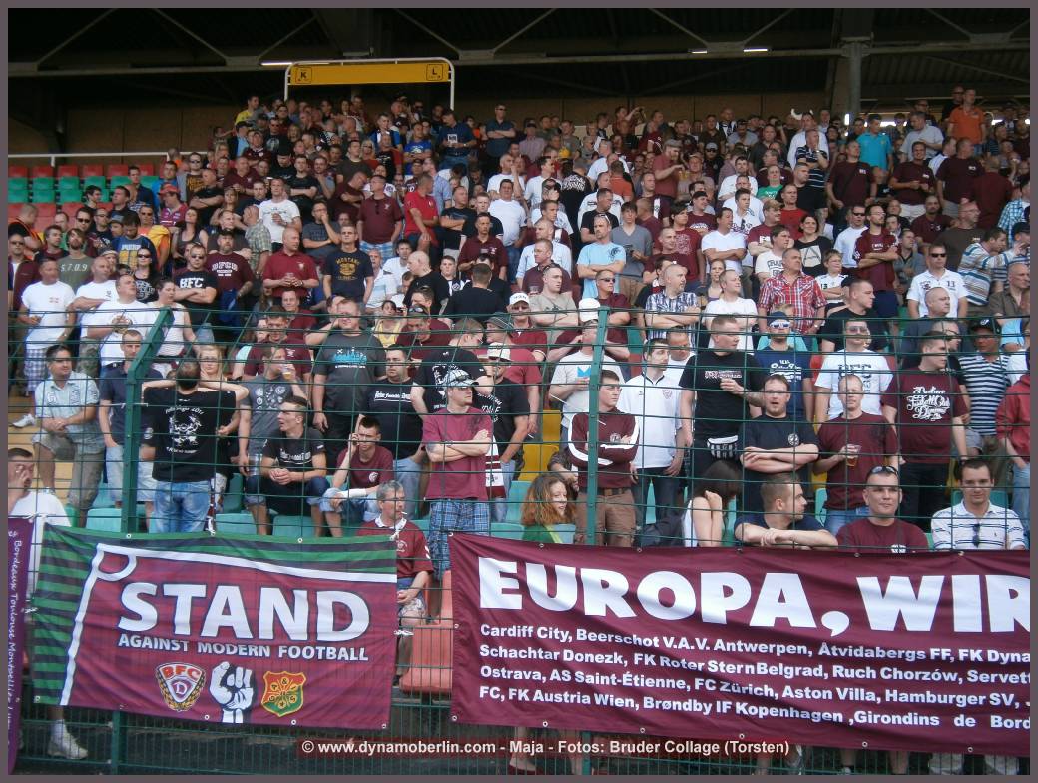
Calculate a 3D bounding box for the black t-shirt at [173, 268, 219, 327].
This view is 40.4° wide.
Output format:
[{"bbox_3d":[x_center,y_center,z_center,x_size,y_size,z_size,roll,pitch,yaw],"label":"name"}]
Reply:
[{"bbox_3d":[-3.058,-0.842,13.277,0.470,0.640,0.320,2,-4,-7],"label":"black t-shirt"}]

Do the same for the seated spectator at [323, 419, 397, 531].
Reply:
[{"bbox_3d":[-1.081,0.699,9.650,0.520,1.100,0.780,1,-4,8],"label":"seated spectator"}]

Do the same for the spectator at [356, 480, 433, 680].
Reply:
[{"bbox_3d":[-0.748,1.139,8.500,0.520,1.220,0.720,1,-4,5],"label":"spectator"}]

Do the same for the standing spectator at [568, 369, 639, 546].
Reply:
[{"bbox_3d":[0.562,0.743,9.280,0.490,1.790,0.380,2,-5,-7],"label":"standing spectator"}]

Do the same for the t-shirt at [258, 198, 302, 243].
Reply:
[{"bbox_3d":[-2.827,-2.001,16.700,0.500,0.570,0.290,1,-4,14],"label":"t-shirt"}]

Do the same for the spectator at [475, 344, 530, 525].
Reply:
[{"bbox_3d":[-0.150,0.535,9.837,0.500,1.740,0.360,0,-5,24],"label":"spectator"}]

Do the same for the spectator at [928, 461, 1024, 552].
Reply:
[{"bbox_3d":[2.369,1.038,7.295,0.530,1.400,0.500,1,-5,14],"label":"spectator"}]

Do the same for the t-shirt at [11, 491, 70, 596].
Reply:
[{"bbox_3d":[-2.708,0.864,7.877,0.500,0.640,0.320,5,-5,-37],"label":"t-shirt"}]

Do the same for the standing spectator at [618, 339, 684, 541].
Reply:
[{"bbox_3d":[0.887,0.511,9.636,0.520,1.760,0.330,2,-4,-10],"label":"standing spectator"}]

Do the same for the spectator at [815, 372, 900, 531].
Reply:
[{"bbox_3d":[2.077,0.774,8.745,0.530,1.770,0.360,1,-4,10],"label":"spectator"}]

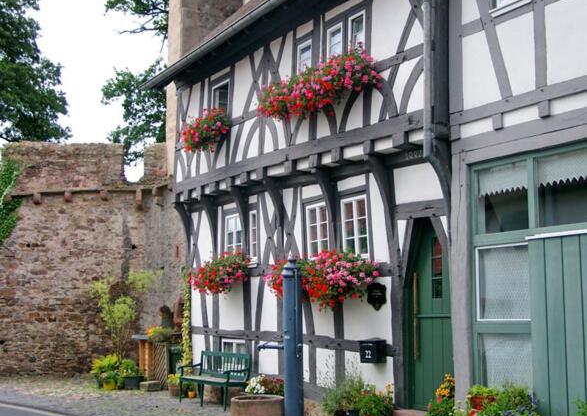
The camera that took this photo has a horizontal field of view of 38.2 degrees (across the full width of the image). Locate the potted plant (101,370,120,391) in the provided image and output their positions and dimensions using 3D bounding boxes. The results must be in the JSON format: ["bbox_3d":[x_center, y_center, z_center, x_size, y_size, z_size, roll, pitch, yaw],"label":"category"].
[{"bbox_3d":[-3.756,3.543,17.400,0.369,0.394,0.370,0,-7,0],"label":"potted plant"}]

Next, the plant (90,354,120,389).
[{"bbox_3d":[-3.980,3.458,17.900,0.612,0.707,0.550,0,-7,0],"label":"plant"}]

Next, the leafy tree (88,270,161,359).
[{"bbox_3d":[-3.489,2.395,17.500,1.200,2.150,1.350,4,-8,-31],"label":"leafy tree"}]

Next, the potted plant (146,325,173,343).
[{"bbox_3d":[-2.787,2.620,17.700,0.564,0.376,0.420,0,-7,0],"label":"potted plant"}]

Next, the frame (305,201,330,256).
[{"bbox_3d":[0.408,0.337,12.402,0.100,0.789,0.595,4,-8,-31],"label":"frame"}]

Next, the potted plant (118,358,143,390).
[{"bbox_3d":[-3.269,3.339,17.000,0.420,0.600,0.450,4,-8,-31],"label":"potted plant"}]

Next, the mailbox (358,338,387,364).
[{"bbox_3d":[1.021,1.854,10.954,0.170,0.300,0.360,4,-8,-31],"label":"mailbox"}]

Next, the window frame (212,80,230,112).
[{"bbox_3d":[-1.256,-1.889,14.688,0.090,0.560,0.600,4,-8,-31],"label":"window frame"}]

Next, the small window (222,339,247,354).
[{"bbox_3d":[-0.977,2.473,14.468,0.100,0.428,0.935,4,-8,-31],"label":"small window"}]

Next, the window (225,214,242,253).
[{"bbox_3d":[-0.981,0.496,14.711,0.100,0.733,0.652,4,-8,-31],"label":"window"}]

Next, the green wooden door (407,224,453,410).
[{"bbox_3d":[1.694,1.332,10.406,0.090,2.250,0.860,4,-8,-31],"label":"green wooden door"}]

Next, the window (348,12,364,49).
[{"bbox_3d":[0.877,-2.270,11.203,0.100,0.547,0.347,4,-8,-31],"label":"window"}]

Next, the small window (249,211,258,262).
[{"bbox_3d":[-0.616,0.492,14.099,0.100,0.866,0.288,4,-8,-31],"label":"small window"}]

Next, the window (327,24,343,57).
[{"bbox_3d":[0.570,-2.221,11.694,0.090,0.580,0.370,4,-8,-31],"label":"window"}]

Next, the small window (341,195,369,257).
[{"bbox_3d":[0.884,0.286,11.611,0.100,0.858,0.608,4,-8,-31],"label":"small window"}]

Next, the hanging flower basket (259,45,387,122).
[{"bbox_3d":[0.276,-1.631,11.528,0.480,0.600,2.763,4,-8,-31],"label":"hanging flower basket"}]

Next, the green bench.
[{"bbox_3d":[-1.332,2.873,14.200,0.560,0.860,1.600,5,-9,-33],"label":"green bench"}]

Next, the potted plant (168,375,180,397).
[{"bbox_3d":[-2.176,3.287,15.700,0.270,0.400,0.270,0,-7,0],"label":"potted plant"}]

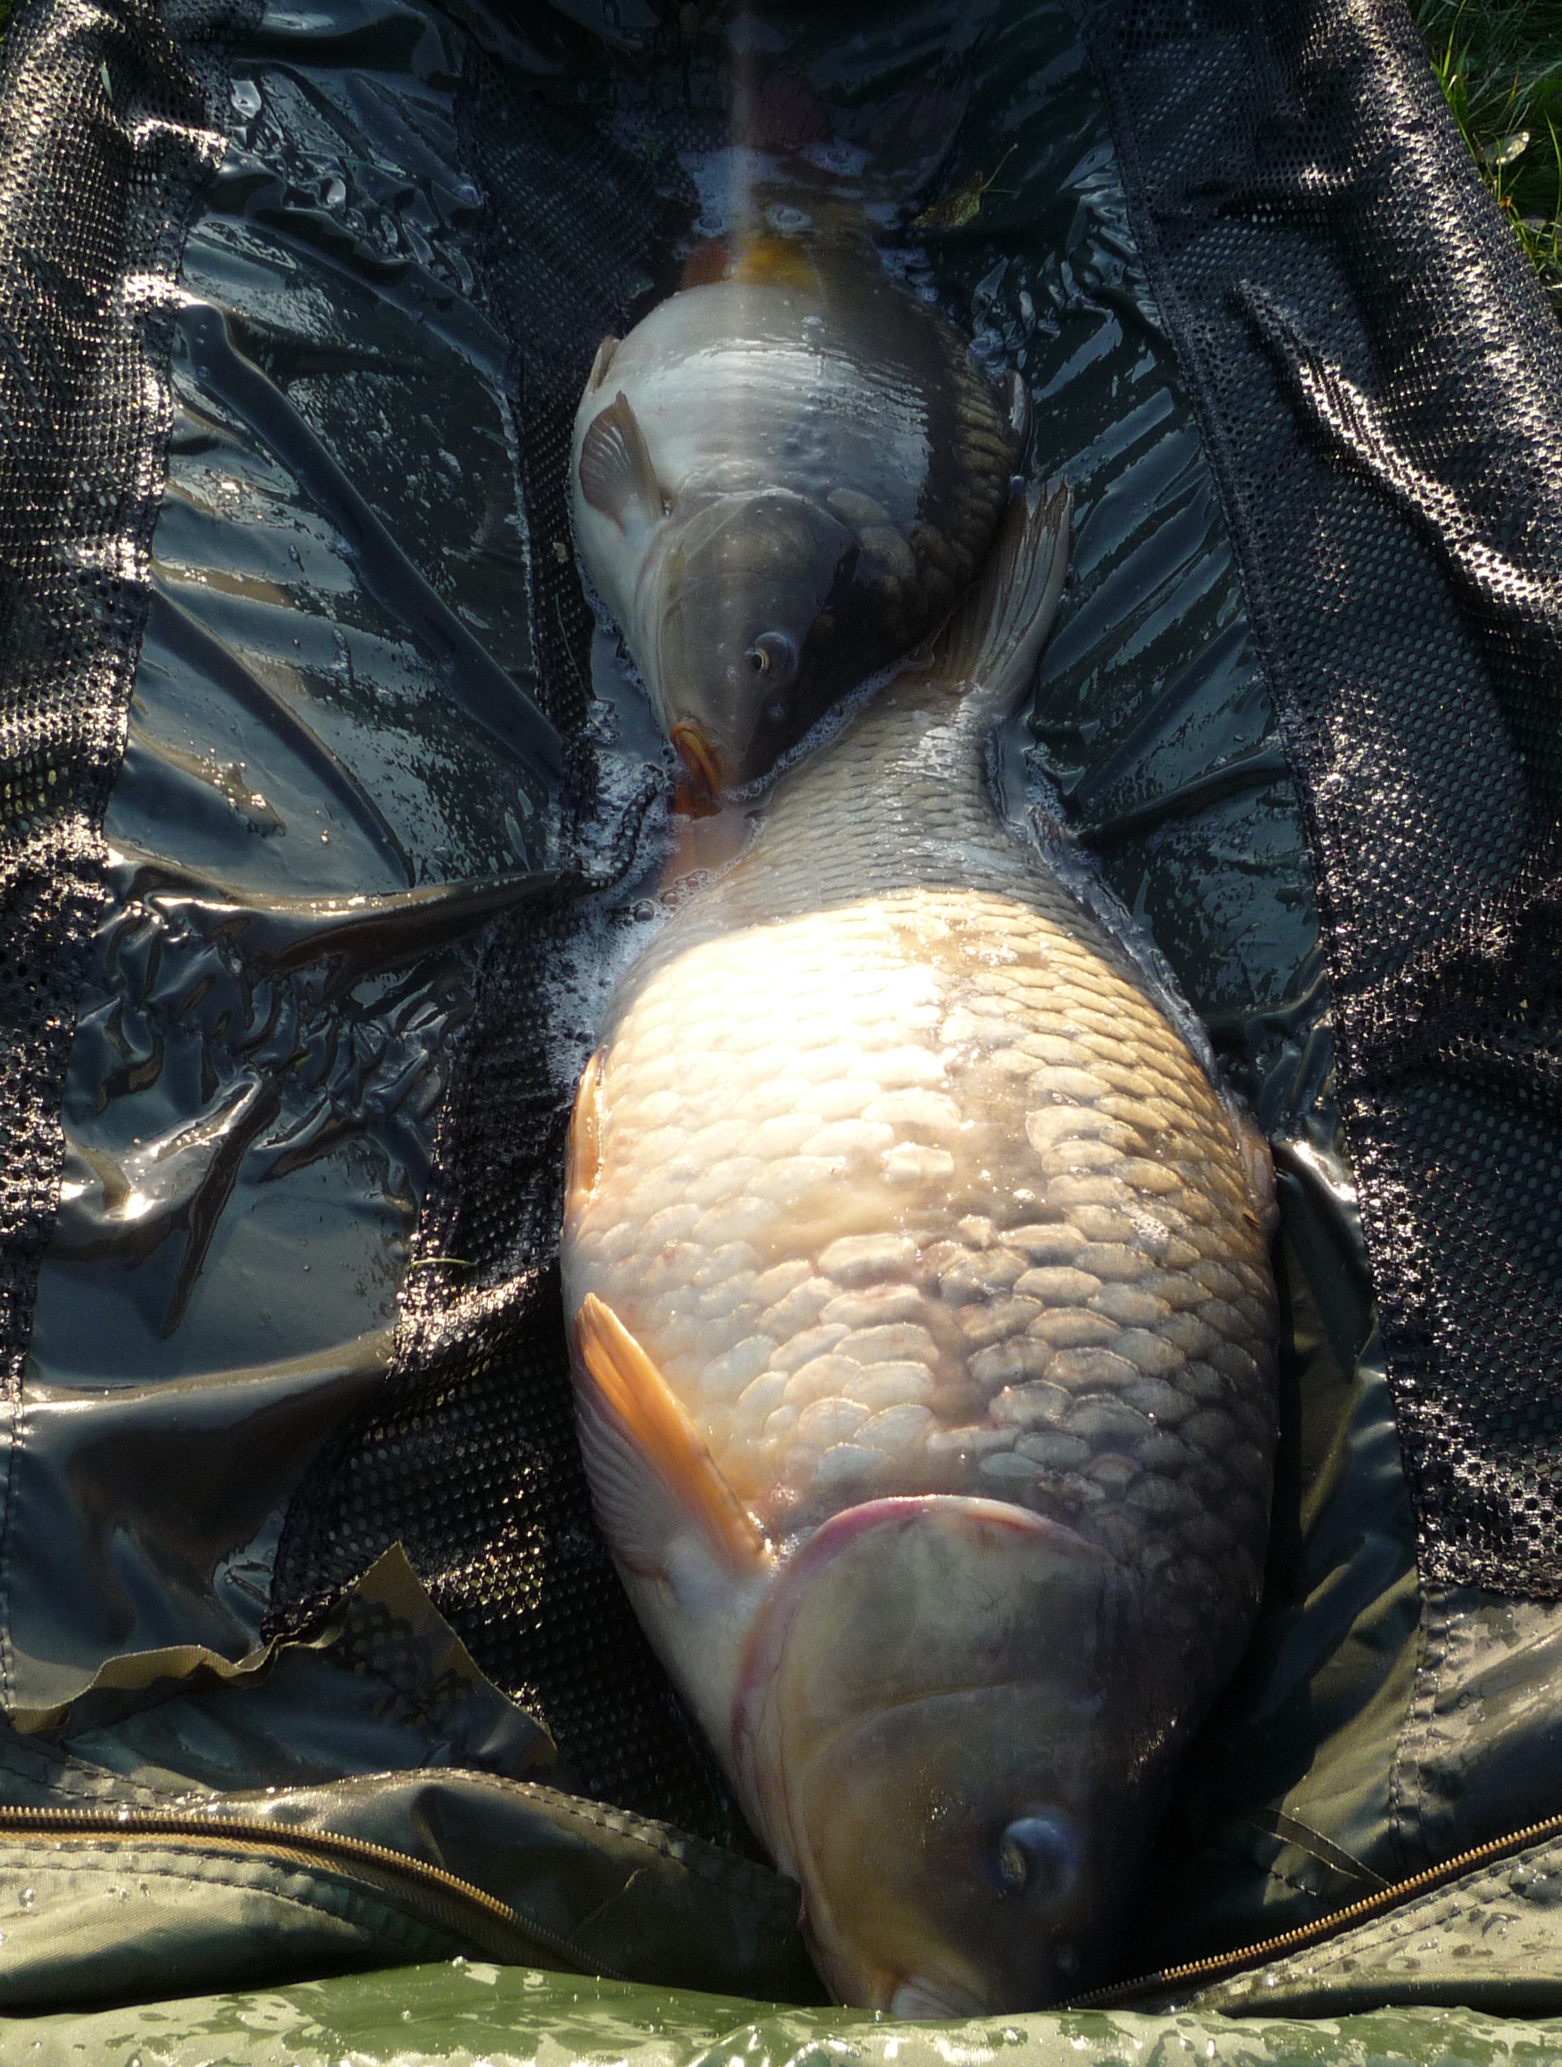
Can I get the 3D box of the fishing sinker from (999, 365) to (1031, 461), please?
[{"bbox_3d":[0.127,-0.328,1.307,0.030,0.020,0.085,11,51,-1],"label":"fishing sinker"}]

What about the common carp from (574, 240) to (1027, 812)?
[{"bbox_3d":[0.013,-0.338,1.296,0.235,0.135,0.650,13,49,-2],"label":"common carp"}]

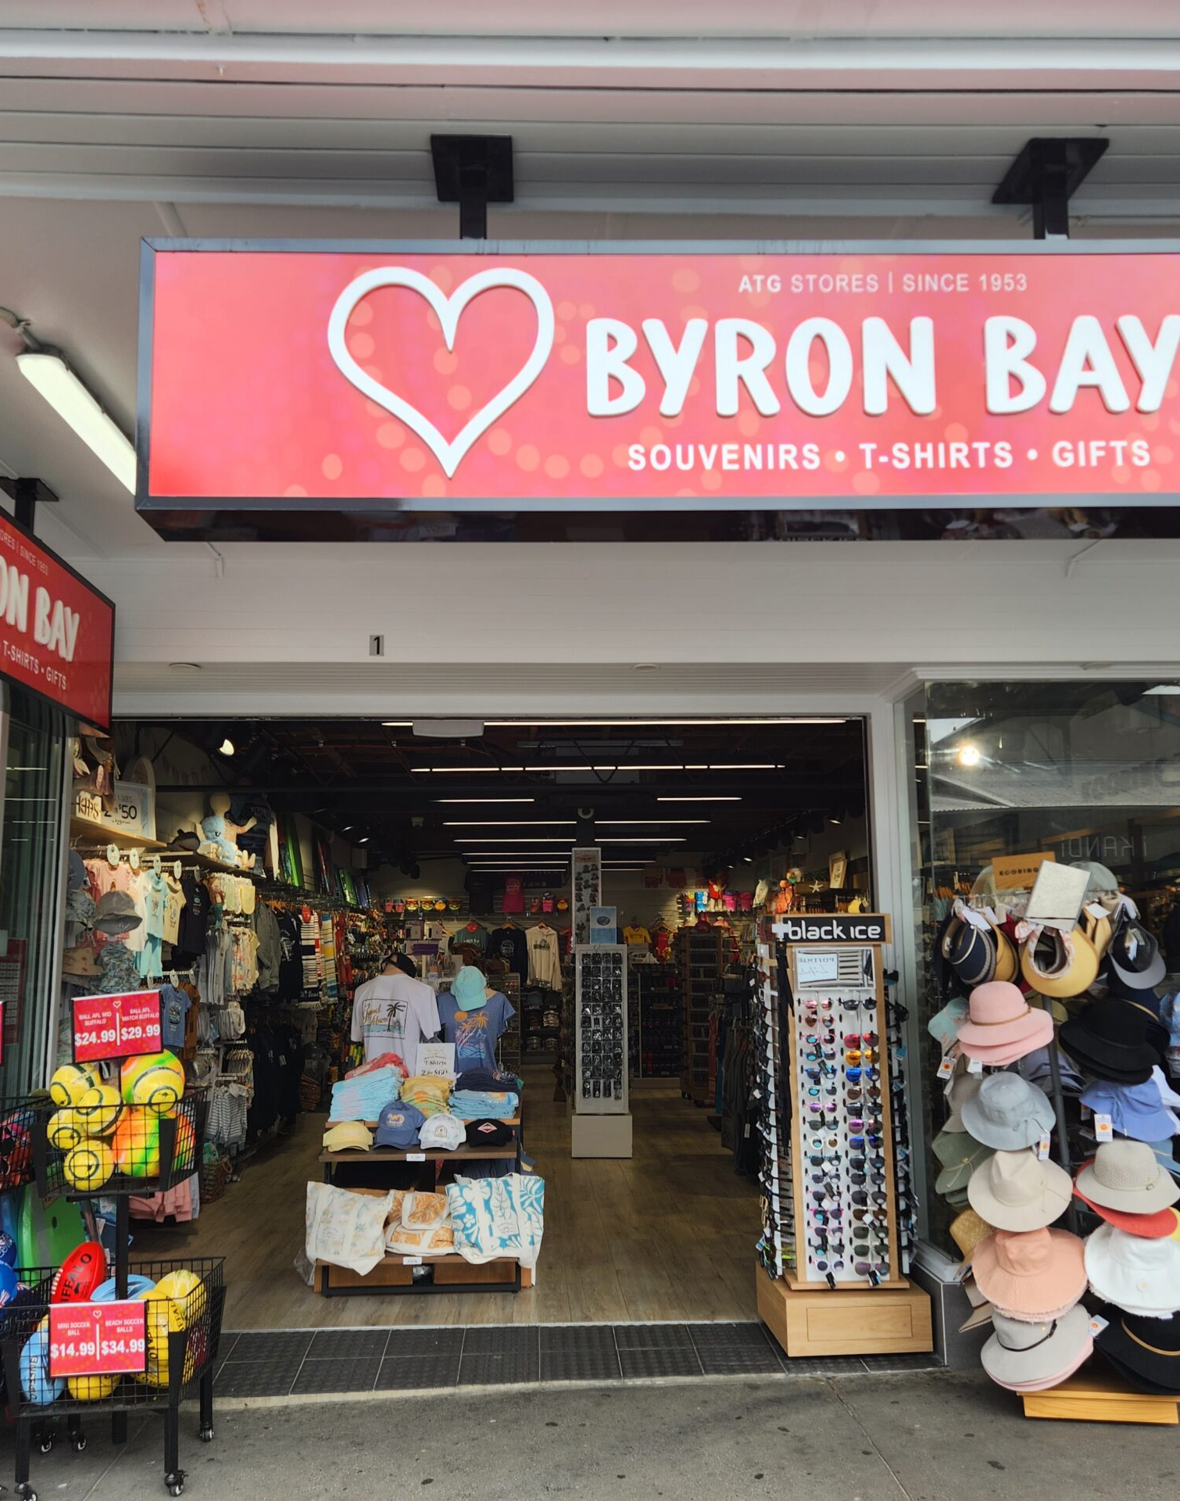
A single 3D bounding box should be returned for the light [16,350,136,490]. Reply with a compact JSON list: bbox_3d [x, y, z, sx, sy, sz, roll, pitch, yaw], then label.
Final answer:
[{"bbox_3d":[-1.454,-0.940,4.085,0.130,0.085,1.270,0,-8,-3],"label":"light"}]

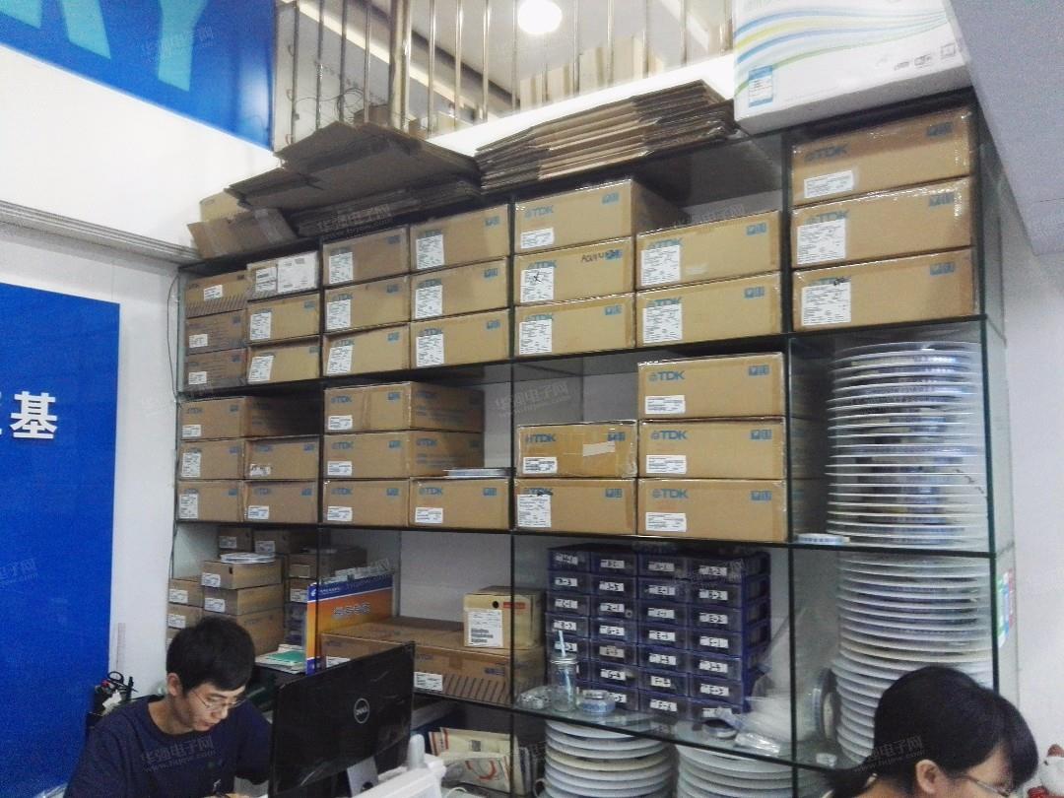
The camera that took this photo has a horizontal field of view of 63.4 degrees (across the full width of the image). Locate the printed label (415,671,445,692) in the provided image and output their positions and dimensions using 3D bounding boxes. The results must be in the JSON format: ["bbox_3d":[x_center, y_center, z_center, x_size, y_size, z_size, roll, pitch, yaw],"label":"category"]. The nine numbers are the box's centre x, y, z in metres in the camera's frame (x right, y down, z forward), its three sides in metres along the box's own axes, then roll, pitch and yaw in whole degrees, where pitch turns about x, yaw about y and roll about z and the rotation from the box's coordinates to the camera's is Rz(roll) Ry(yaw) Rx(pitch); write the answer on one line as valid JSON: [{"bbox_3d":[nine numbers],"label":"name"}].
[{"bbox_3d":[-0.288,0.787,2.398,0.105,0.042,0.002,-4,-6,34],"label":"printed label"}]

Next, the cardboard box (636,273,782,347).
[{"bbox_3d":[0.505,-0.190,2.147,0.353,0.137,0.353,-4,-6,34],"label":"cardboard box"}]

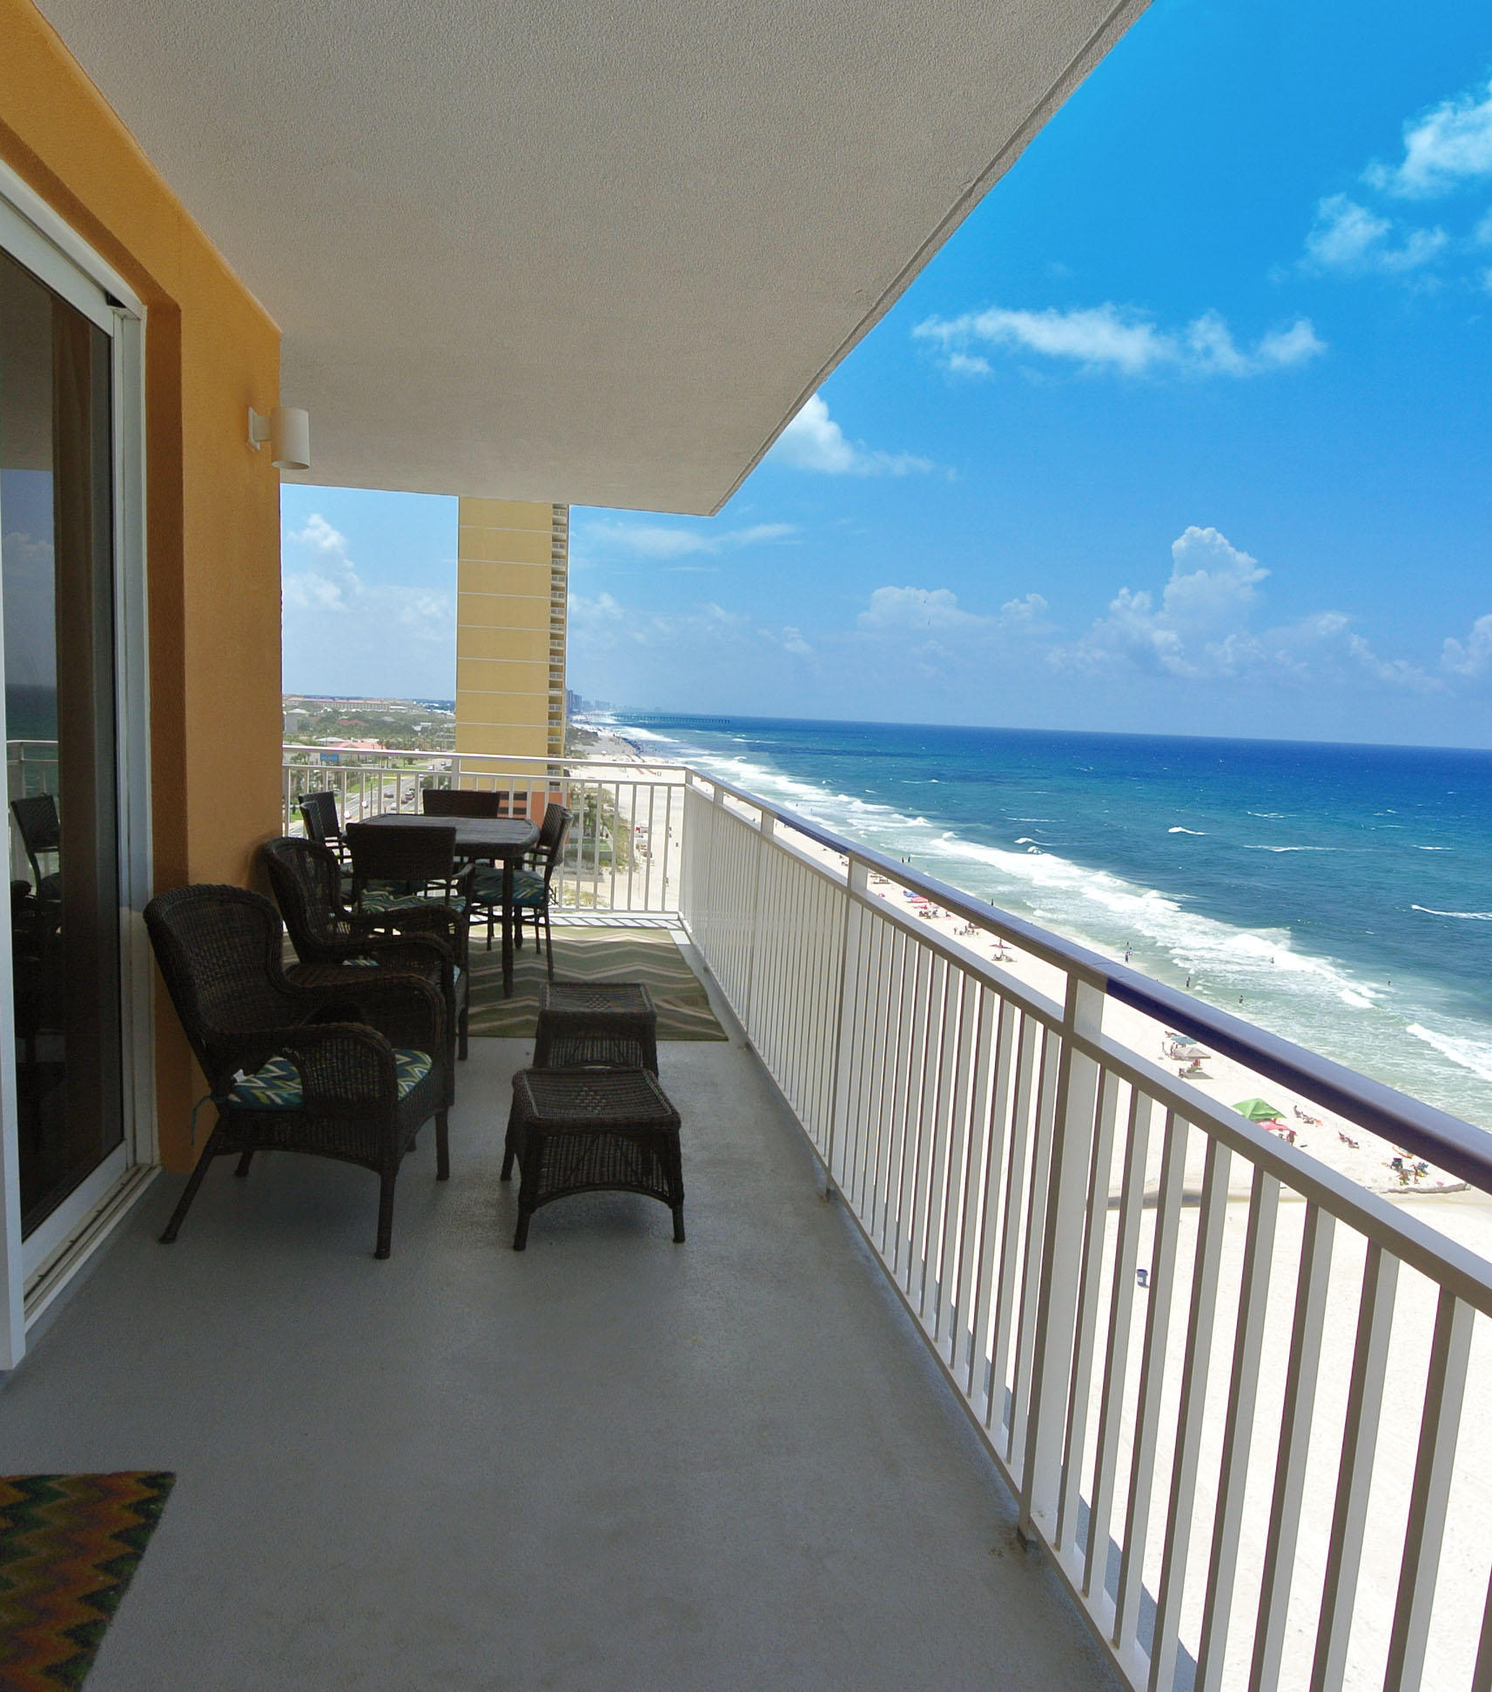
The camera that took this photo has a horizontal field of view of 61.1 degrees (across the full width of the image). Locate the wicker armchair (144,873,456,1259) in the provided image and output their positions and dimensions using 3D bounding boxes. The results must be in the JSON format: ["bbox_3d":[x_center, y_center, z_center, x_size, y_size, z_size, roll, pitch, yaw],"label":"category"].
[{"bbox_3d":[-1.251,0.583,3.594,0.690,0.940,0.640,2,6,1],"label":"wicker armchair"}]

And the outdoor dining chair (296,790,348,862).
[{"bbox_3d":[-2.246,0.162,7.389,0.600,0.900,0.570,2,6,1],"label":"outdoor dining chair"}]

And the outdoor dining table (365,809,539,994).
[{"bbox_3d":[-1.667,0.290,7.008,1.030,0.765,1.455,1,6,-9],"label":"outdoor dining table"}]

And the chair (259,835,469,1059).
[{"bbox_3d":[-1.426,0.442,4.852,0.690,0.940,0.640,1,6,-6],"label":"chair"}]

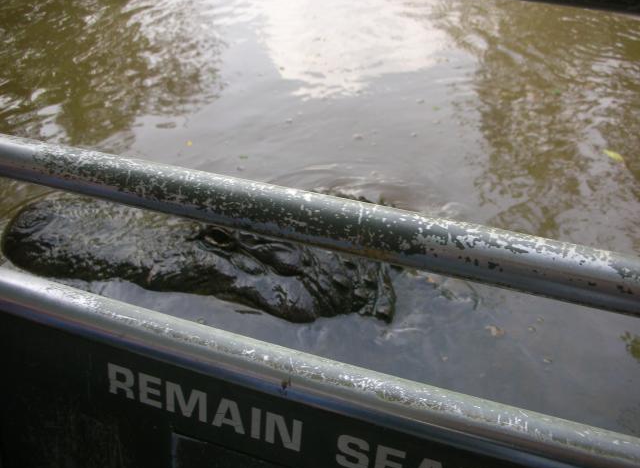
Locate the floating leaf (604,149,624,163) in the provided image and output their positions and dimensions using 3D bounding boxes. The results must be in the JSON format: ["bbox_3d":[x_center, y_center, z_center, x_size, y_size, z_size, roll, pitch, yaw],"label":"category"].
[{"bbox_3d":[0.892,-0.241,1.965,0.042,0.010,0.091,-5,30,-19],"label":"floating leaf"}]

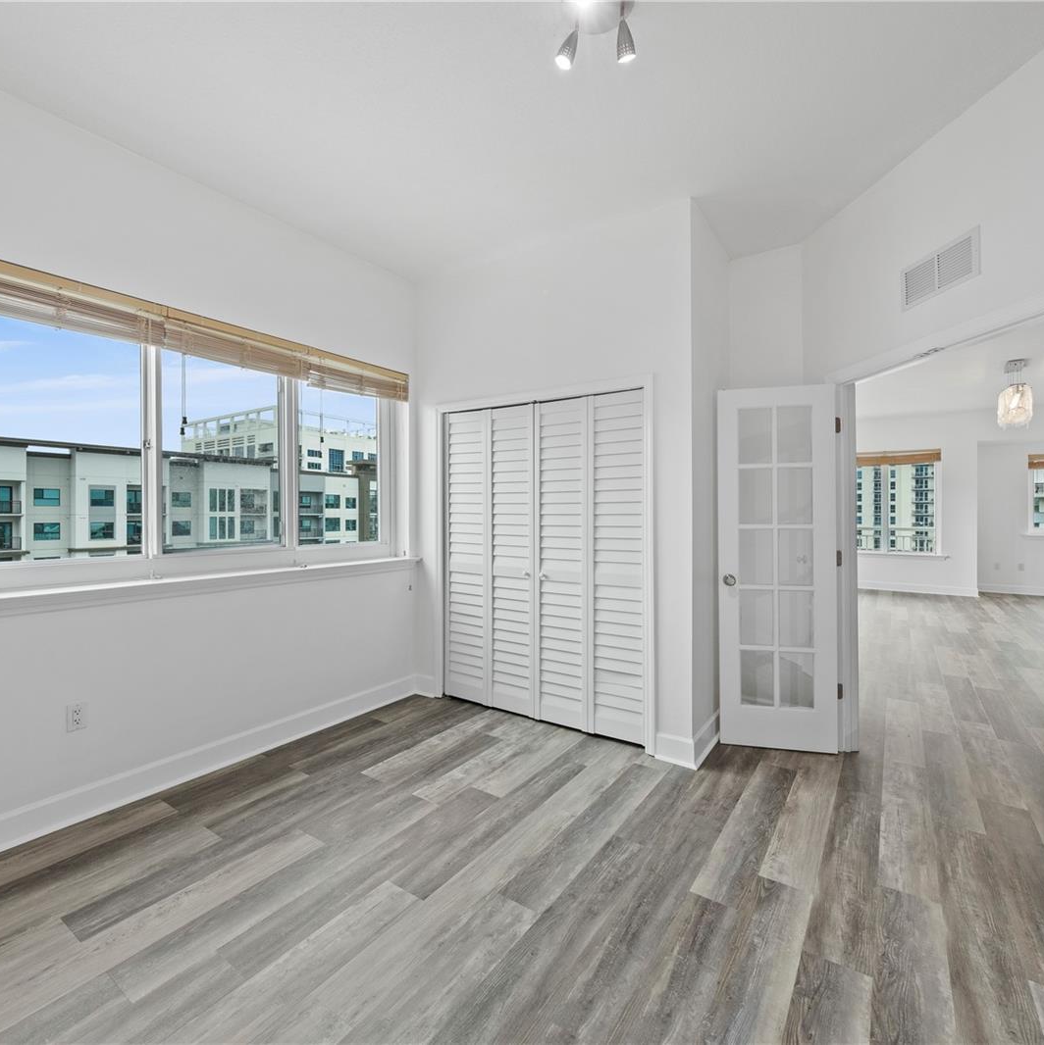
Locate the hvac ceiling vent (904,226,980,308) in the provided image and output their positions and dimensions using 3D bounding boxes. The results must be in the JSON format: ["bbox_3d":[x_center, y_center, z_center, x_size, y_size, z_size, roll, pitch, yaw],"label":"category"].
[{"bbox_3d":[1.824,-1.099,2.296,0.020,0.198,0.375,0,0,-7],"label":"hvac ceiling vent"}]

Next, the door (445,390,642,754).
[{"bbox_3d":[0.059,0.253,3.357,1.520,2.010,0.045,0,1,35],"label":"door"}]

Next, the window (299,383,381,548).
[{"bbox_3d":[-1.228,-0.400,3.536,0.050,1.100,0.660,0,1,35],"label":"window"}]

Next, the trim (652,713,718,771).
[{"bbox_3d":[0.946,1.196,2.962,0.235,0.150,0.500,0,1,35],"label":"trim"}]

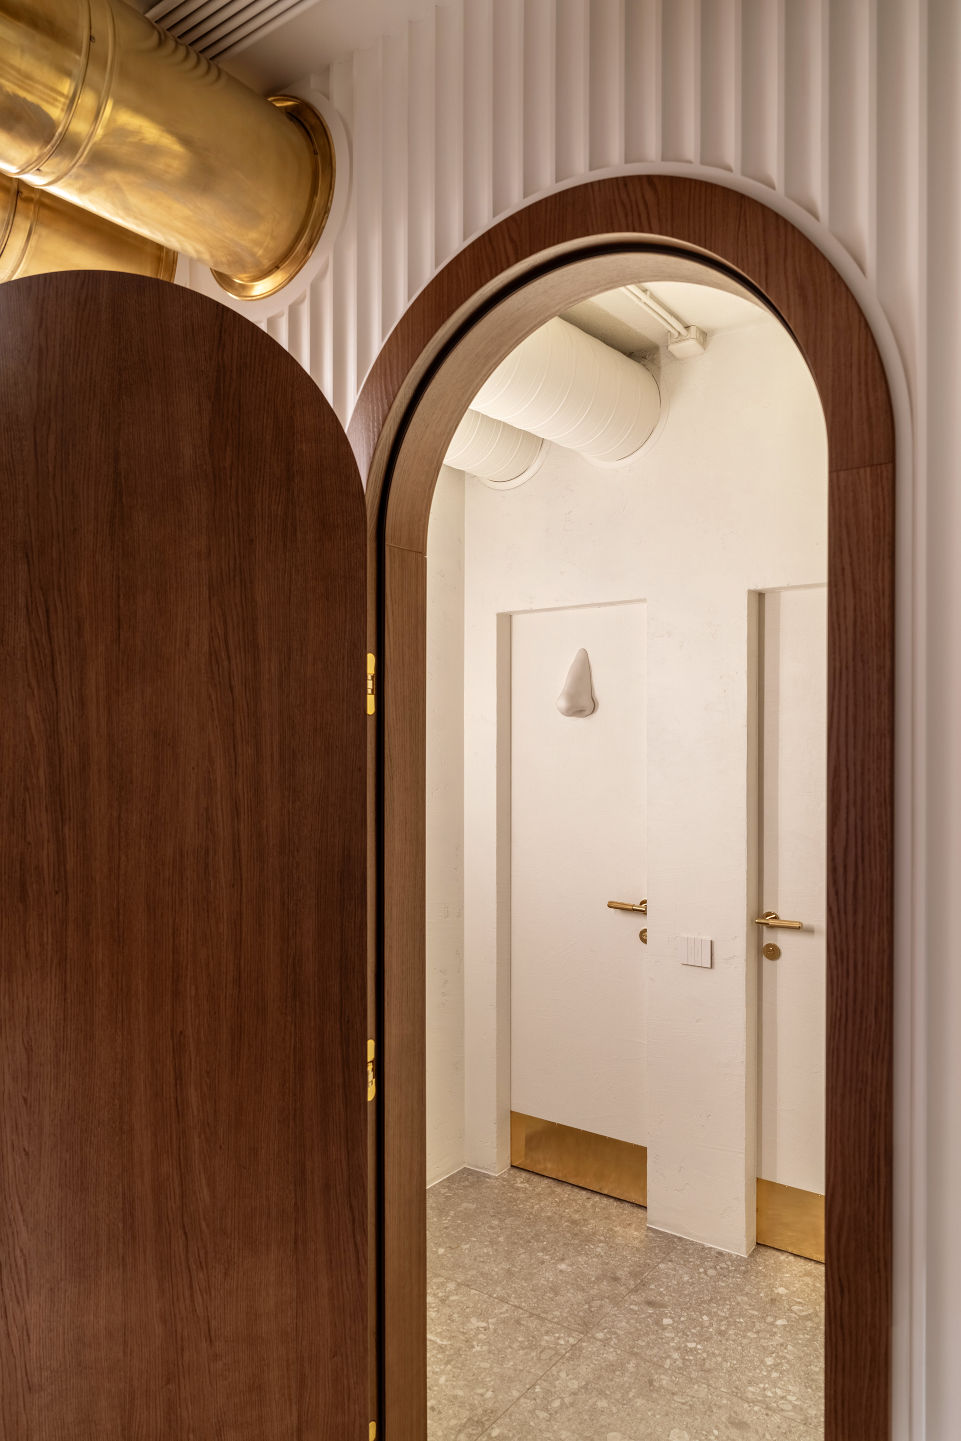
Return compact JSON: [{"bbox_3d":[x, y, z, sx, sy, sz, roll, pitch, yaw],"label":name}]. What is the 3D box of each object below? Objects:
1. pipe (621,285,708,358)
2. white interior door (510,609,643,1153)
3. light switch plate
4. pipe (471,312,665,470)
[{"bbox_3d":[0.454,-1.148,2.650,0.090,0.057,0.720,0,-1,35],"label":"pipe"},{"bbox_3d":[0.362,0.604,3.283,0.590,1.950,0.045,0,-1,35],"label":"white interior door"},{"bbox_3d":[0.657,0.707,2.929,0.094,0.084,0.012,0,-1,35],"label":"light switch plate"},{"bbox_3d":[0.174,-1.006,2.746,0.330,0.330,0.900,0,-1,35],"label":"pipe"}]

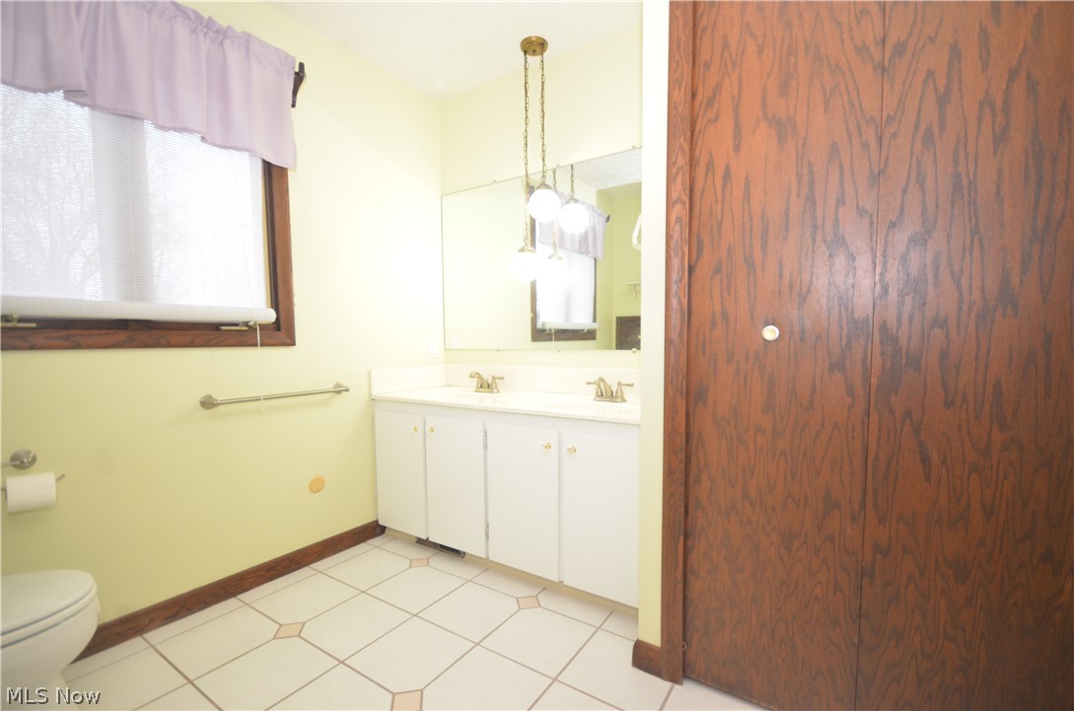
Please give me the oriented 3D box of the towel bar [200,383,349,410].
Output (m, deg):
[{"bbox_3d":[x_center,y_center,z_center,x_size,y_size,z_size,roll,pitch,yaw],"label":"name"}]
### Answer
[{"bbox_3d":[-1.081,0.174,1.926,0.080,0.059,0.603,1,1,33],"label":"towel bar"}]

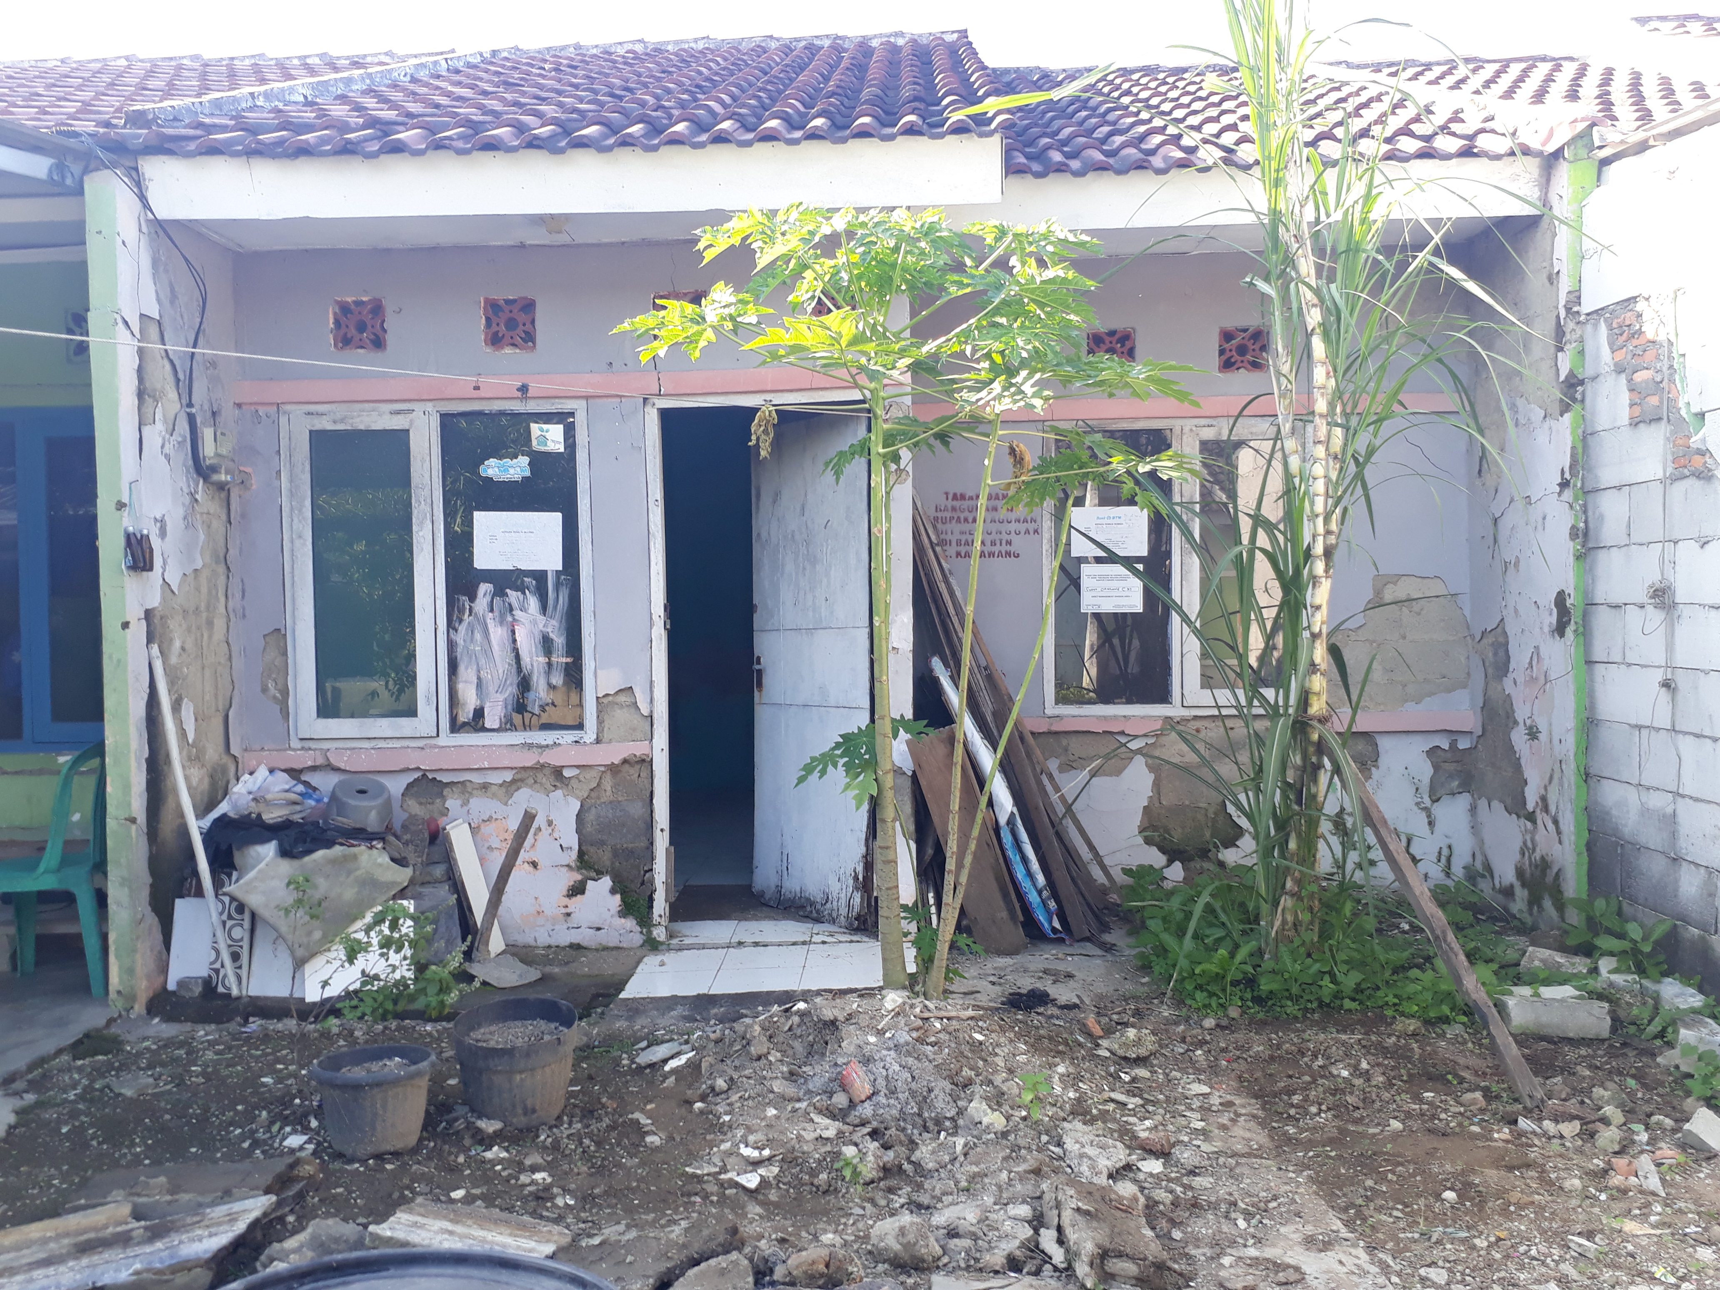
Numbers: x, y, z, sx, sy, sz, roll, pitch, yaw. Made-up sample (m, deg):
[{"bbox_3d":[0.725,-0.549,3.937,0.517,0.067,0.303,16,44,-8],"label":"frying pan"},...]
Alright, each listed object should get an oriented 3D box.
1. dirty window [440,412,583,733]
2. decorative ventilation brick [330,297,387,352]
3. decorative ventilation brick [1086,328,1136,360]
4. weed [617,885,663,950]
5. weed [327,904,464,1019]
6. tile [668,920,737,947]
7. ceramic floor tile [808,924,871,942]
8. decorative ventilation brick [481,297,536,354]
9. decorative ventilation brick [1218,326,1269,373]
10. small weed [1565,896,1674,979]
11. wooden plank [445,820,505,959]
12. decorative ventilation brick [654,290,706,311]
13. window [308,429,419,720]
[{"bbox_3d":[-1.307,-0.272,5.076,0.504,1.199,0.050,-1,1,0],"label":"dirty window"},{"bbox_3d":[-1.877,-1.205,5.082,0.200,0.200,0.090,-1,2,0],"label":"decorative ventilation brick"},{"bbox_3d":[1.083,-1.258,5.812,0.200,0.200,0.090,-1,2,0],"label":"decorative ventilation brick"},{"bbox_3d":[-0.827,1.024,5.035,0.171,0.252,0.100,-1,1,0],"label":"weed"},{"bbox_3d":[-1.468,1.007,4.249,0.424,0.384,0.340,-1,1,0],"label":"weed"},{"bbox_3d":[-0.616,1.117,5.168,0.275,0.010,0.300,-1,2,0],"label":"tile"},{"bbox_3d":[-0.063,1.108,5.187,0.240,0.012,0.290,-1,1,0],"label":"ceramic floor tile"},{"bbox_3d":[-1.317,-1.205,5.082,0.200,0.200,0.090,-1,2,0],"label":"decorative ventilation brick"},{"bbox_3d":[1.681,-1.293,5.916,0.214,0.202,0.100,-1,1,0],"label":"decorative ventilation brick"},{"bbox_3d":[2.577,1.002,4.553,0.347,0.292,0.300,-1,1,0],"label":"small weed"},{"bbox_3d":[-1.437,0.923,5.037,0.090,0.500,0.030,-15,-7,-36],"label":"wooden plank"},{"bbox_3d":[-0.678,-1.228,5.082,0.200,0.200,0.090,-1,2,0],"label":"decorative ventilation brick"},{"bbox_3d":[-1.865,-0.263,5.042,0.381,1.085,0.050,-1,1,0],"label":"window"}]

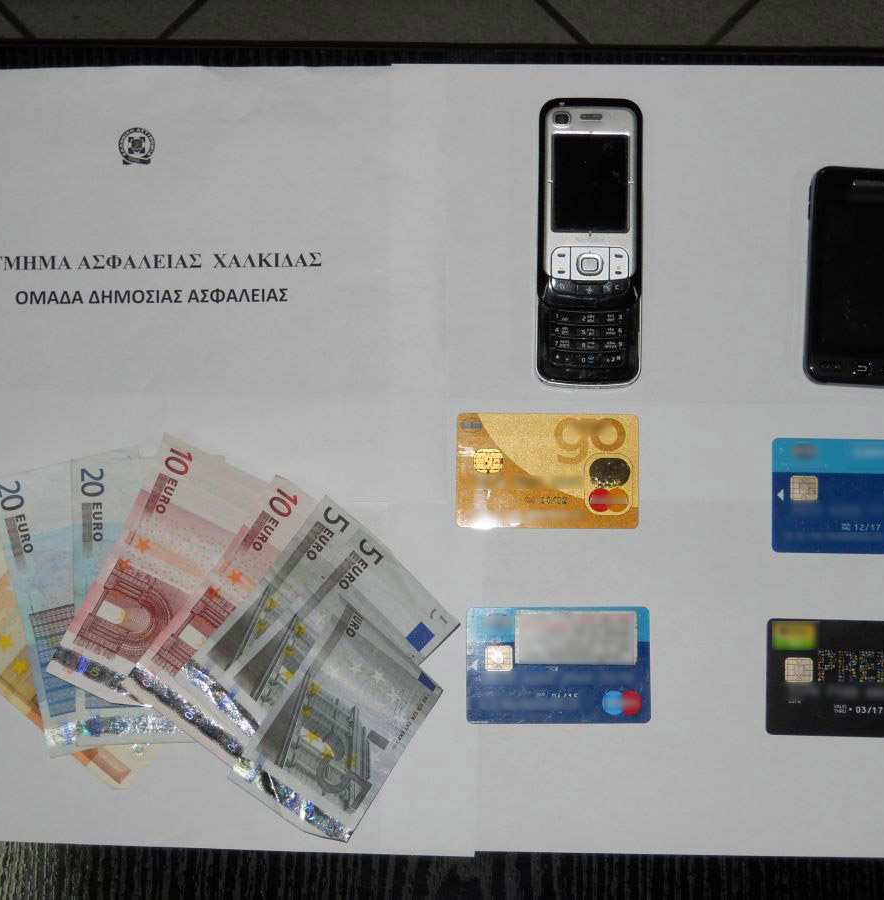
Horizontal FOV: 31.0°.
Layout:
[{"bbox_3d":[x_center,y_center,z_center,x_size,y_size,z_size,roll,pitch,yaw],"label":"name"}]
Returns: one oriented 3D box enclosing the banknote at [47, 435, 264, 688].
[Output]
[{"bbox_3d":[-0.127,0.063,0.743,0.067,0.002,0.126,26,86,1],"label":"banknote"}]

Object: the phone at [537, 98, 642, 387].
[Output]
[{"bbox_3d":[0.069,-0.097,0.749,0.049,0.019,0.136,0,86,0],"label":"phone"}]

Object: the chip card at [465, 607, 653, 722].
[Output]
[{"bbox_3d":[0.054,0.100,0.744,0.086,0.001,0.054,0,86,0],"label":"chip card"}]

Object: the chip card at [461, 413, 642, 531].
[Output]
[{"bbox_3d":[0.050,0.010,0.750,0.086,0.001,0.054,0,86,0],"label":"chip card"}]

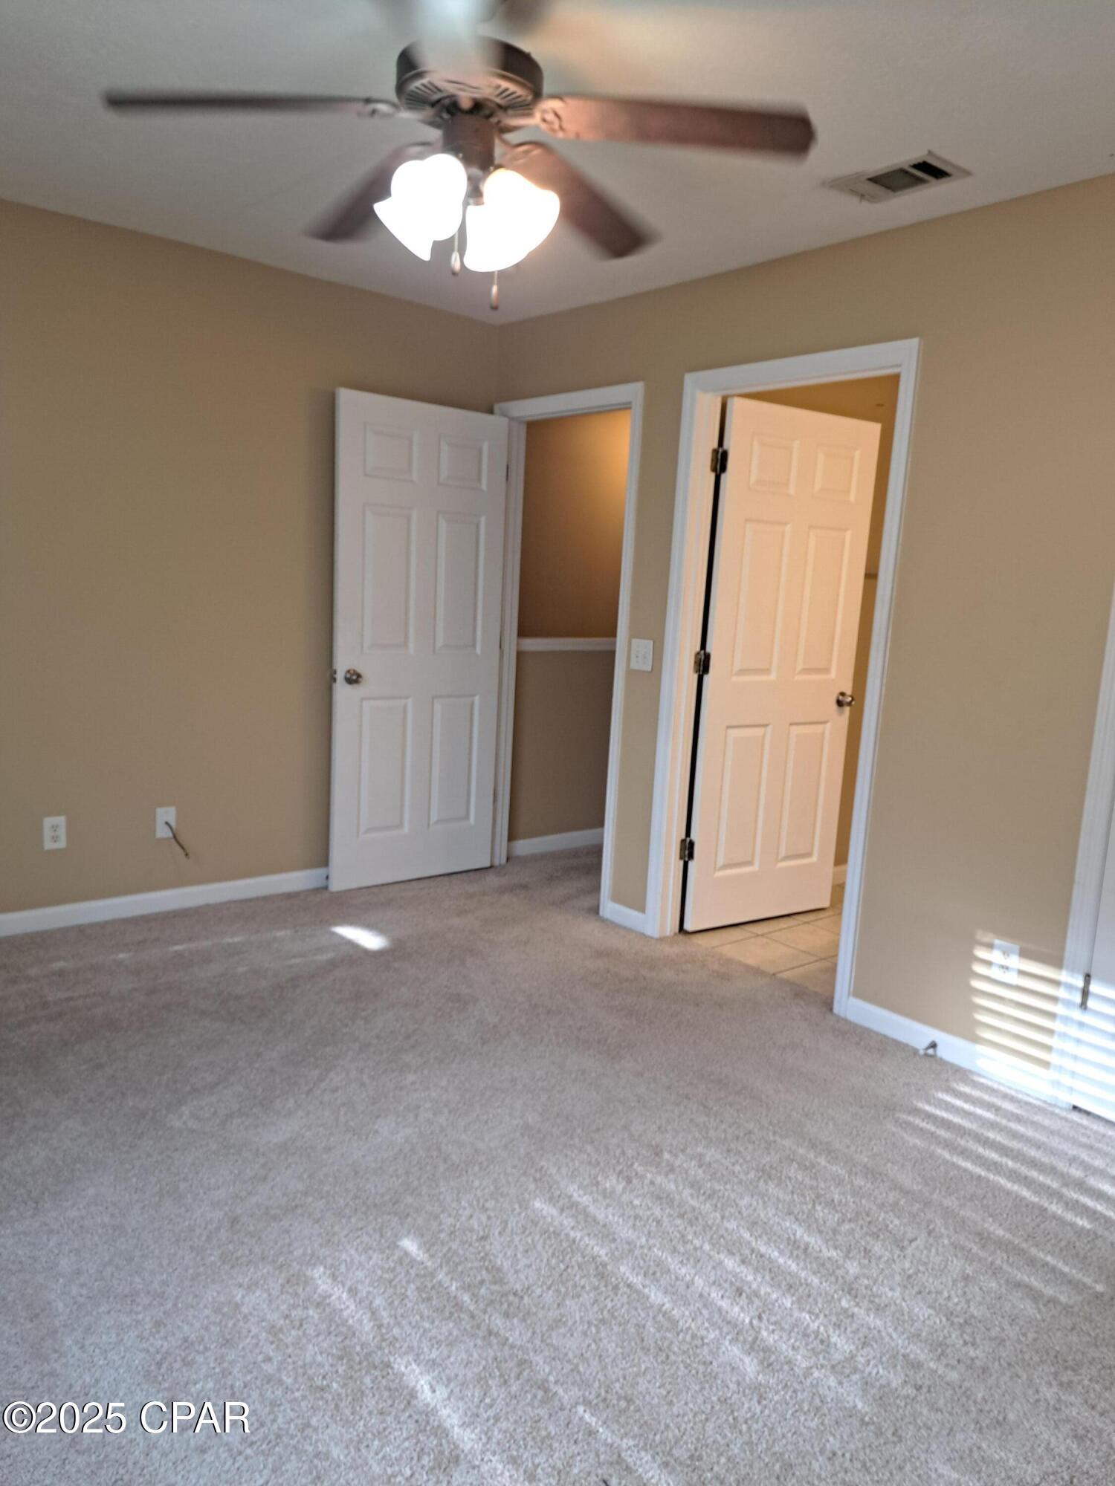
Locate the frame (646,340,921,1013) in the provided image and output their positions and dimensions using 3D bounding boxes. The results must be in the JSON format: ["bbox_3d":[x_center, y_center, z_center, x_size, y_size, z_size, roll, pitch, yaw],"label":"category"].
[{"bbox_3d":[0.747,-0.221,3.554,0.130,2.099,0.932,-5,12,-40],"label":"frame"}]

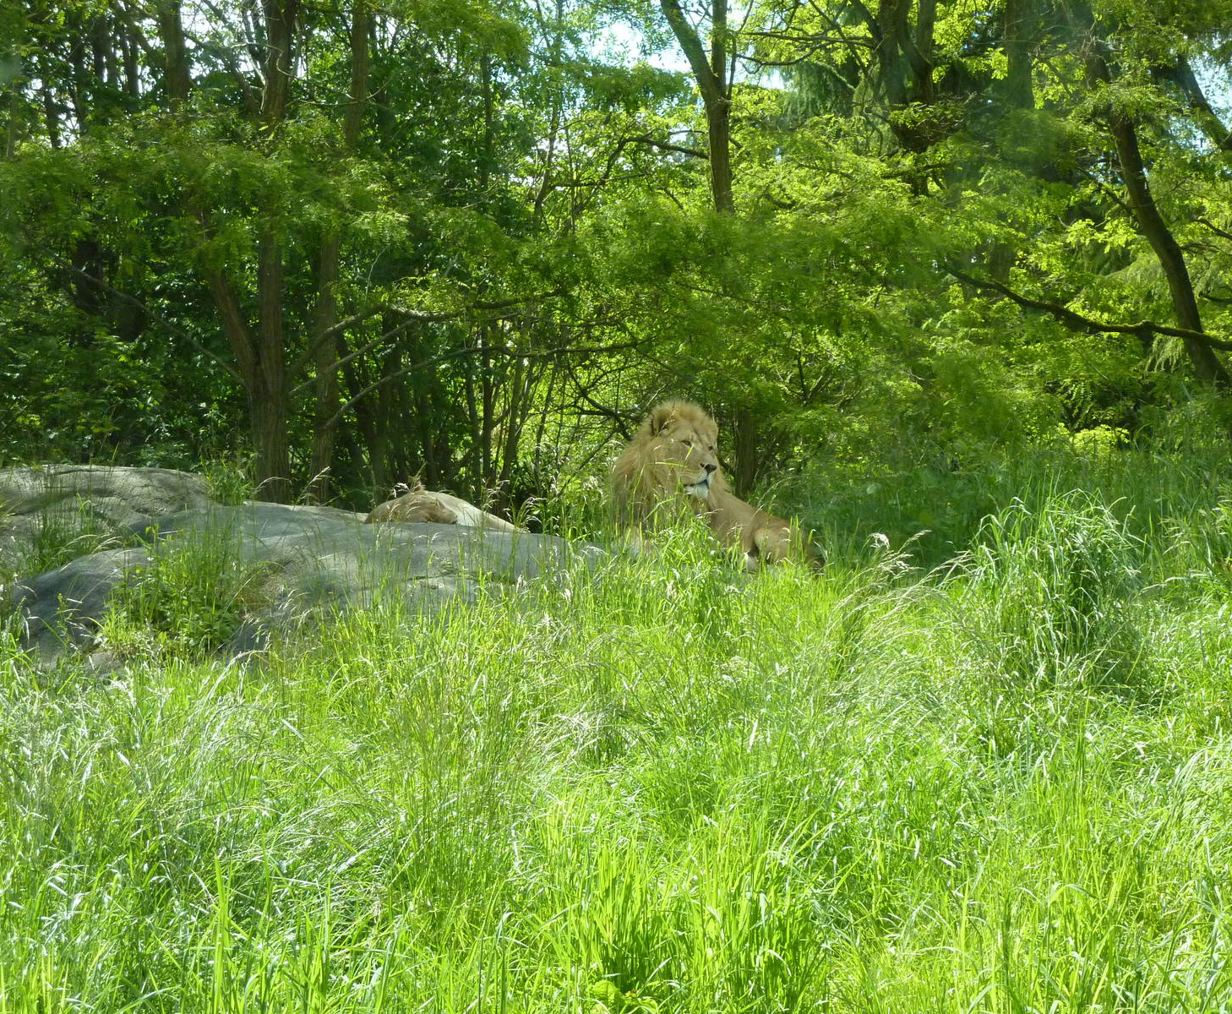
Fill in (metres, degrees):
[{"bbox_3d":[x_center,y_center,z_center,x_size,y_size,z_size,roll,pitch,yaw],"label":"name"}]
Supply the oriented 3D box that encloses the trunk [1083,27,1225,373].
[{"bbox_3d":[4.314,-2.430,22.500,0.400,2.950,0.350,-19,2,0],"label":"trunk"}]

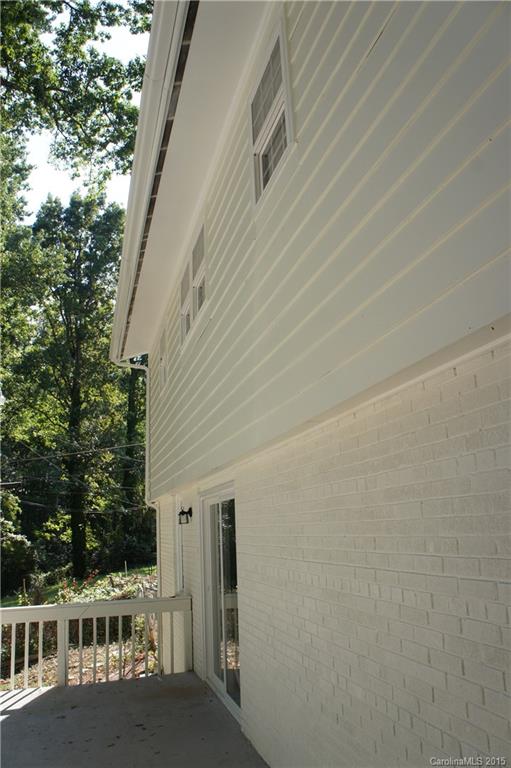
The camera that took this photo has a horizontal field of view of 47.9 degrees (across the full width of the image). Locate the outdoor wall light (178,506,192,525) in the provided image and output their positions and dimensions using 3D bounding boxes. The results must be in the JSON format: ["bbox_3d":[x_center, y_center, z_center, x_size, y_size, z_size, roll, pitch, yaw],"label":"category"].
[{"bbox_3d":[-0.879,1.691,7.319,0.155,0.220,0.110,1,-15,-16],"label":"outdoor wall light"}]

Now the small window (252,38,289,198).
[{"bbox_3d":[0.117,-1.812,4.014,0.100,0.930,0.797,1,-15,-16],"label":"small window"}]

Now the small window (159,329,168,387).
[{"bbox_3d":[-1.437,-0.439,9.236,0.100,0.912,0.808,1,-15,-16],"label":"small window"}]

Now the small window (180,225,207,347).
[{"bbox_3d":[-0.706,-1.100,6.782,0.100,0.936,1.686,1,-15,-16],"label":"small window"}]

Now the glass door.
[{"bbox_3d":[-0.299,2.152,5.842,0.100,1.984,1.703,1,-15,-16],"label":"glass door"}]

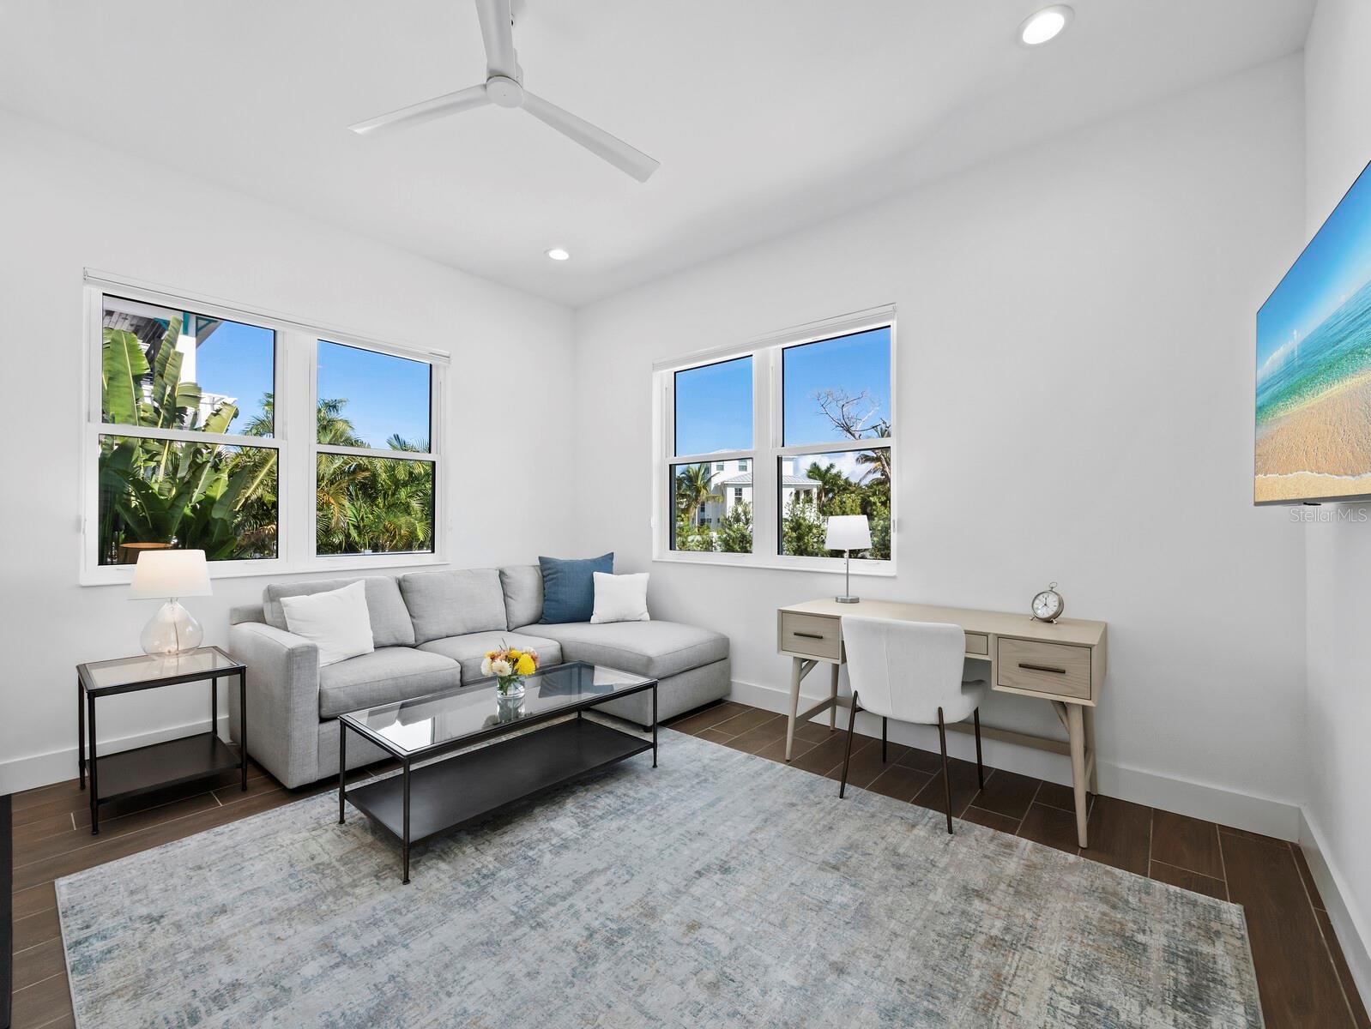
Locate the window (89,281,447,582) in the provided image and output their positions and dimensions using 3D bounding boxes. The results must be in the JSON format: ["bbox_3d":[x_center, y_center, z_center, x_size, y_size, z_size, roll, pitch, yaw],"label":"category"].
[{"bbox_3d":[-2.320,-0.404,3.366,0.120,1.505,1.800,0,-1,41],"label":"window"}]

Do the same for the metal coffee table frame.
[{"bbox_3d":[-0.772,1.052,2.530,0.570,0.435,1.220,0,-1,40],"label":"metal coffee table frame"}]

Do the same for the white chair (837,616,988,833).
[{"bbox_3d":[1.054,0.864,2.519,0.520,0.815,0.550,0,-1,39],"label":"white chair"}]

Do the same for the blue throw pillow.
[{"bbox_3d":[-0.847,0.580,4.320,0.550,0.530,0.170,0,-16,-15],"label":"blue throw pillow"}]

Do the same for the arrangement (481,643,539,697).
[{"bbox_3d":[-0.806,0.715,2.583,0.240,0.240,0.240,0,0,0],"label":"arrangement"}]

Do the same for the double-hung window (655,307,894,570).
[{"bbox_3d":[0.492,-0.388,3.707,1.820,1.480,0.120,0,-1,38],"label":"double-hung window"}]

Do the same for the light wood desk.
[{"bbox_3d":[1.192,0.885,2.684,1.330,0.780,0.600,0,-1,39],"label":"light wood desk"}]

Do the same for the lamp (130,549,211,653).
[{"bbox_3d":[-2.502,0.441,2.727,0.310,0.530,0.310,0,-1,41],"label":"lamp"}]

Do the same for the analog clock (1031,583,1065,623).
[{"bbox_3d":[1.646,0.404,2.526,0.065,0.182,0.130,0,-1,-32],"label":"analog clock"}]

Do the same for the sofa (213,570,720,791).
[{"bbox_3d":[-1.109,0.837,3.437,1.650,0.880,2.380,0,-1,41],"label":"sofa"}]

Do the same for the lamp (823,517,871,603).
[{"bbox_3d":[0.908,0.248,3.134,0.260,0.500,0.260,0,-1,38],"label":"lamp"}]

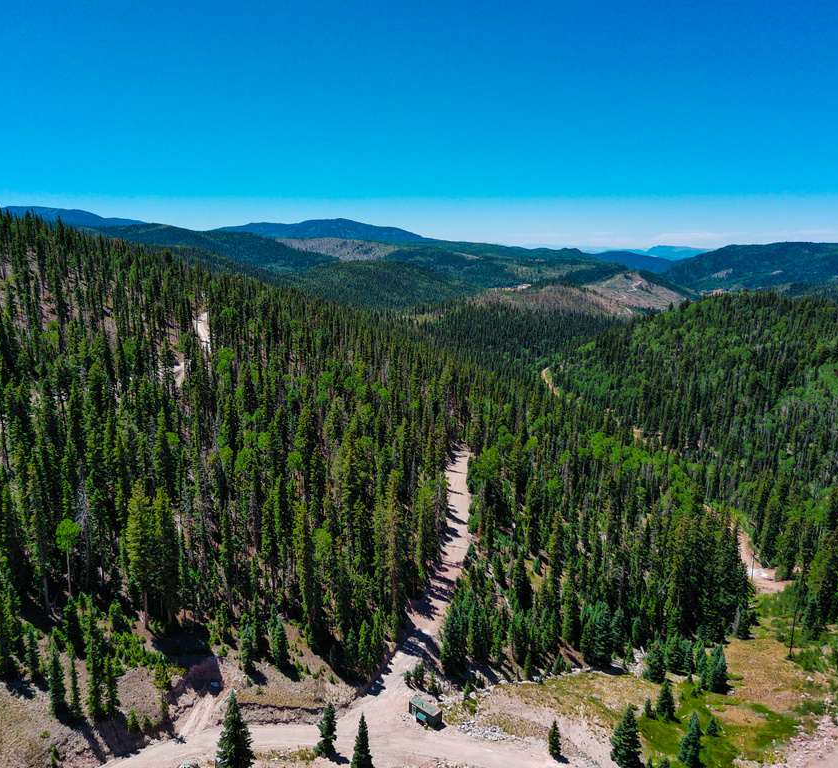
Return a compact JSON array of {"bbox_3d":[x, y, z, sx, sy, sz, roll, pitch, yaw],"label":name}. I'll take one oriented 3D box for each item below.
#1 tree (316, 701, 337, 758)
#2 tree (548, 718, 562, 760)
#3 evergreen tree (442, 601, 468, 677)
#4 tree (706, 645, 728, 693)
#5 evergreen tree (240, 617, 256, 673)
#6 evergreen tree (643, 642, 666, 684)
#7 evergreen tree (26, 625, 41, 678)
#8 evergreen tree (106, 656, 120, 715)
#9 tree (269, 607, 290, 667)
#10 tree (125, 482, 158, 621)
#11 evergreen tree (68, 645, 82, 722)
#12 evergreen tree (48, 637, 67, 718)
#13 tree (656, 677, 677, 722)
[{"bbox_3d":[-15.270,56.840,112.500,3.310,10.180,3.310,0,12,0],"label":"tree"},{"bbox_3d":[23.911,61.605,118.037,2.200,7.300,2.200,0,11,0],"label":"tree"},{"bbox_3d":[7.310,49.900,134.760,4.560,15.760,4.560,0,12,0],"label":"evergreen tree"},{"bbox_3d":[61.783,57.678,138.827,3.500,10.890,3.500,0,11,0],"label":"tree"},{"bbox_3d":[-33.683,52.298,134.942,2.800,10.960,2.800,0,11,0],"label":"evergreen tree"},{"bbox_3d":[47.280,54.930,134.640,4.350,7.940,4.350,0,12,0],"label":"evergreen tree"},{"bbox_3d":[-73.184,51.032,129.238,2.600,9.670,2.600,0,11,0],"label":"evergreen tree"},{"bbox_3d":[-55.376,54.384,123.446,2.500,11.360,2.500,0,11,0],"label":"evergreen tree"},{"bbox_3d":[-27.545,51.008,135.192,3.200,11.390,3.200,0,11,0],"label":"tree"},{"bbox_3d":[-55.710,34.080,135.510,5.180,30.440,5.180,0,12,0],"label":"tree"},{"bbox_3d":[-61.165,52.620,120.770,2.100,14.860,2.100,0,11,0],"label":"evergreen tree"},{"bbox_3d":[-60.180,48.380,112.180,2.800,13.860,2.800,0,12,0],"label":"evergreen tree"},{"bbox_3d":[45.410,57.210,123.520,3.270,7.990,3.270,0,12,0],"label":"tree"}]

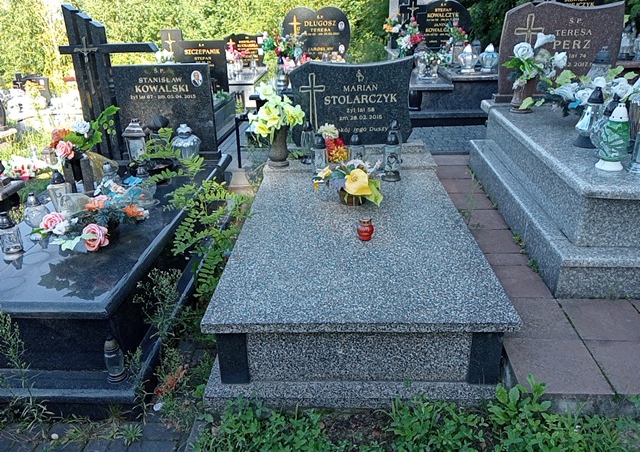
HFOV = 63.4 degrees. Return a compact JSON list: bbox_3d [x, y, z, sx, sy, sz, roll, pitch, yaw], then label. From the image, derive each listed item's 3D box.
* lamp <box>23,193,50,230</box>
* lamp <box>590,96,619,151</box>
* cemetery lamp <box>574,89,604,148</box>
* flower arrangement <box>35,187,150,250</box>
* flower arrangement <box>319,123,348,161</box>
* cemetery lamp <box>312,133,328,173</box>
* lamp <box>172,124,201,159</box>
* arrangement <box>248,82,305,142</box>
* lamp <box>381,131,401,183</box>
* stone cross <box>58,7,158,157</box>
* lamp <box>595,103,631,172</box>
[{"bbox_3d":[-1.407,-0.069,2.569,0.128,0.203,0.128,-1,24,2],"label":"lamp"},{"bbox_3d":[1.634,-0.581,2.942,0.158,0.328,0.158,0,24,4],"label":"lamp"},{"bbox_3d":[1.715,-0.685,3.260,0.166,0.351,0.166,0,24,3],"label":"cemetery lamp"},{"bbox_3d":[-1.110,-0.049,2.506,0.540,0.220,0.400,0,25,5],"label":"flower arrangement"},{"bbox_3d":[0.101,-0.578,3.638,0.200,0.274,0.180,0,24,3],"label":"flower arrangement"},{"bbox_3d":[0.004,-0.491,3.520,0.086,0.274,0.086,0,24,3],"label":"cemetery lamp"},{"bbox_3d":[-0.909,-0.554,3.527,0.200,0.274,0.200,-1,24,2],"label":"lamp"},{"bbox_3d":[-0.279,-0.722,3.325,0.353,0.370,0.308,-1,24,2],"label":"arrangement"},{"bbox_3d":[0.447,-0.435,3.210,0.112,0.311,0.112,-1,24,3],"label":"lamp"},{"bbox_3d":[-1.350,-0.935,3.483,0.644,1.026,0.137,-1,24,2],"label":"stone cross"},{"bbox_3d":[1.618,-0.486,2.831,0.163,0.347,0.163,0,24,3],"label":"lamp"}]

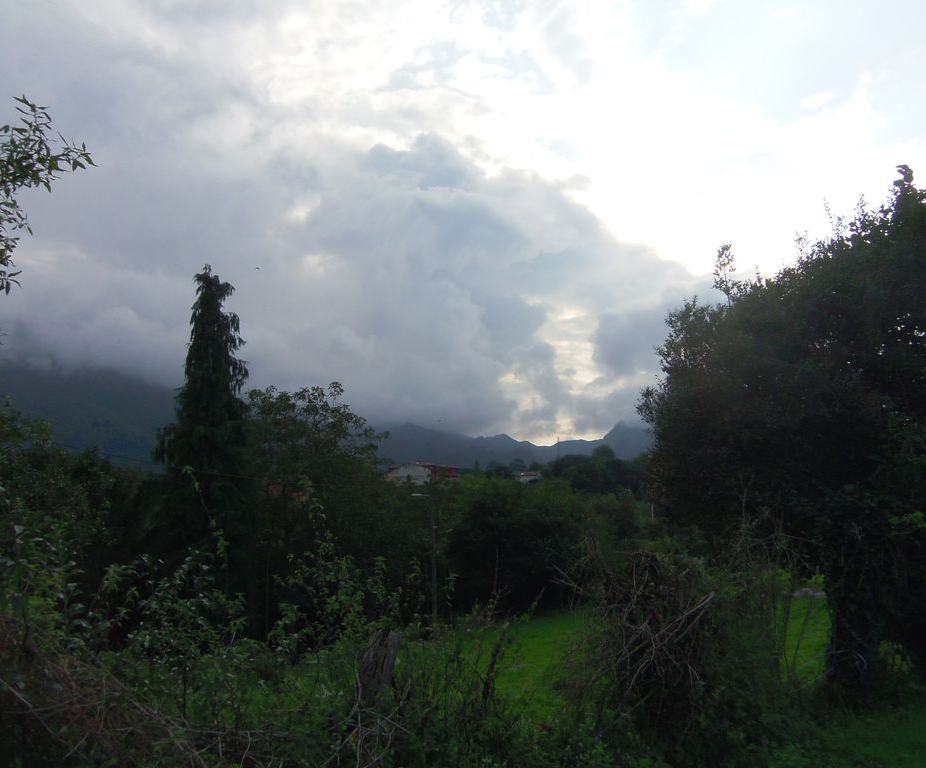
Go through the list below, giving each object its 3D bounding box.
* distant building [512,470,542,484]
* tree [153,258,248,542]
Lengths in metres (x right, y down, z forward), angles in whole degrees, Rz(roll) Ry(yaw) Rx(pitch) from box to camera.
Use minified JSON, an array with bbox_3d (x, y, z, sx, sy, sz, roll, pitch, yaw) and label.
[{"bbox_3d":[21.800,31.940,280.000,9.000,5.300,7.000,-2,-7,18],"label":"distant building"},{"bbox_3d":[-13.580,1.640,43.000,4.900,15.500,4.900,0,-7,0],"label":"tree"}]

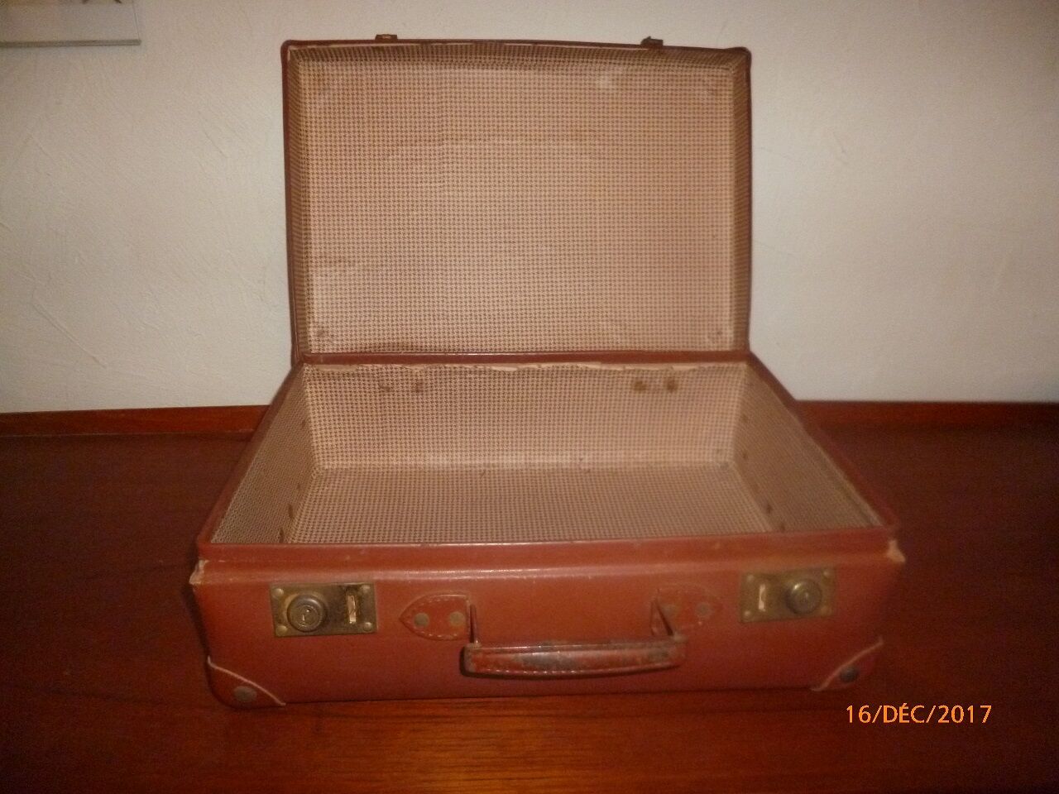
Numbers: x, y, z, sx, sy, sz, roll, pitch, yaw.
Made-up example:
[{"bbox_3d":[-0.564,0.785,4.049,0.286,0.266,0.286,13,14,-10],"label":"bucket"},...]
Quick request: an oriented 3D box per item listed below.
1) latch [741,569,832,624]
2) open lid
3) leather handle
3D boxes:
[{"bbox_3d":[0.182,0.142,0.516,0.065,0.044,0.012,-1,25,-4],"label":"latch"},{"bbox_3d":[-0.004,-0.207,0.791,0.490,0.326,0.033,-1,2,-4],"label":"open lid"},{"bbox_3d":[0.026,0.165,0.498,0.149,0.037,0.039,-1,25,-4],"label":"leather handle"}]

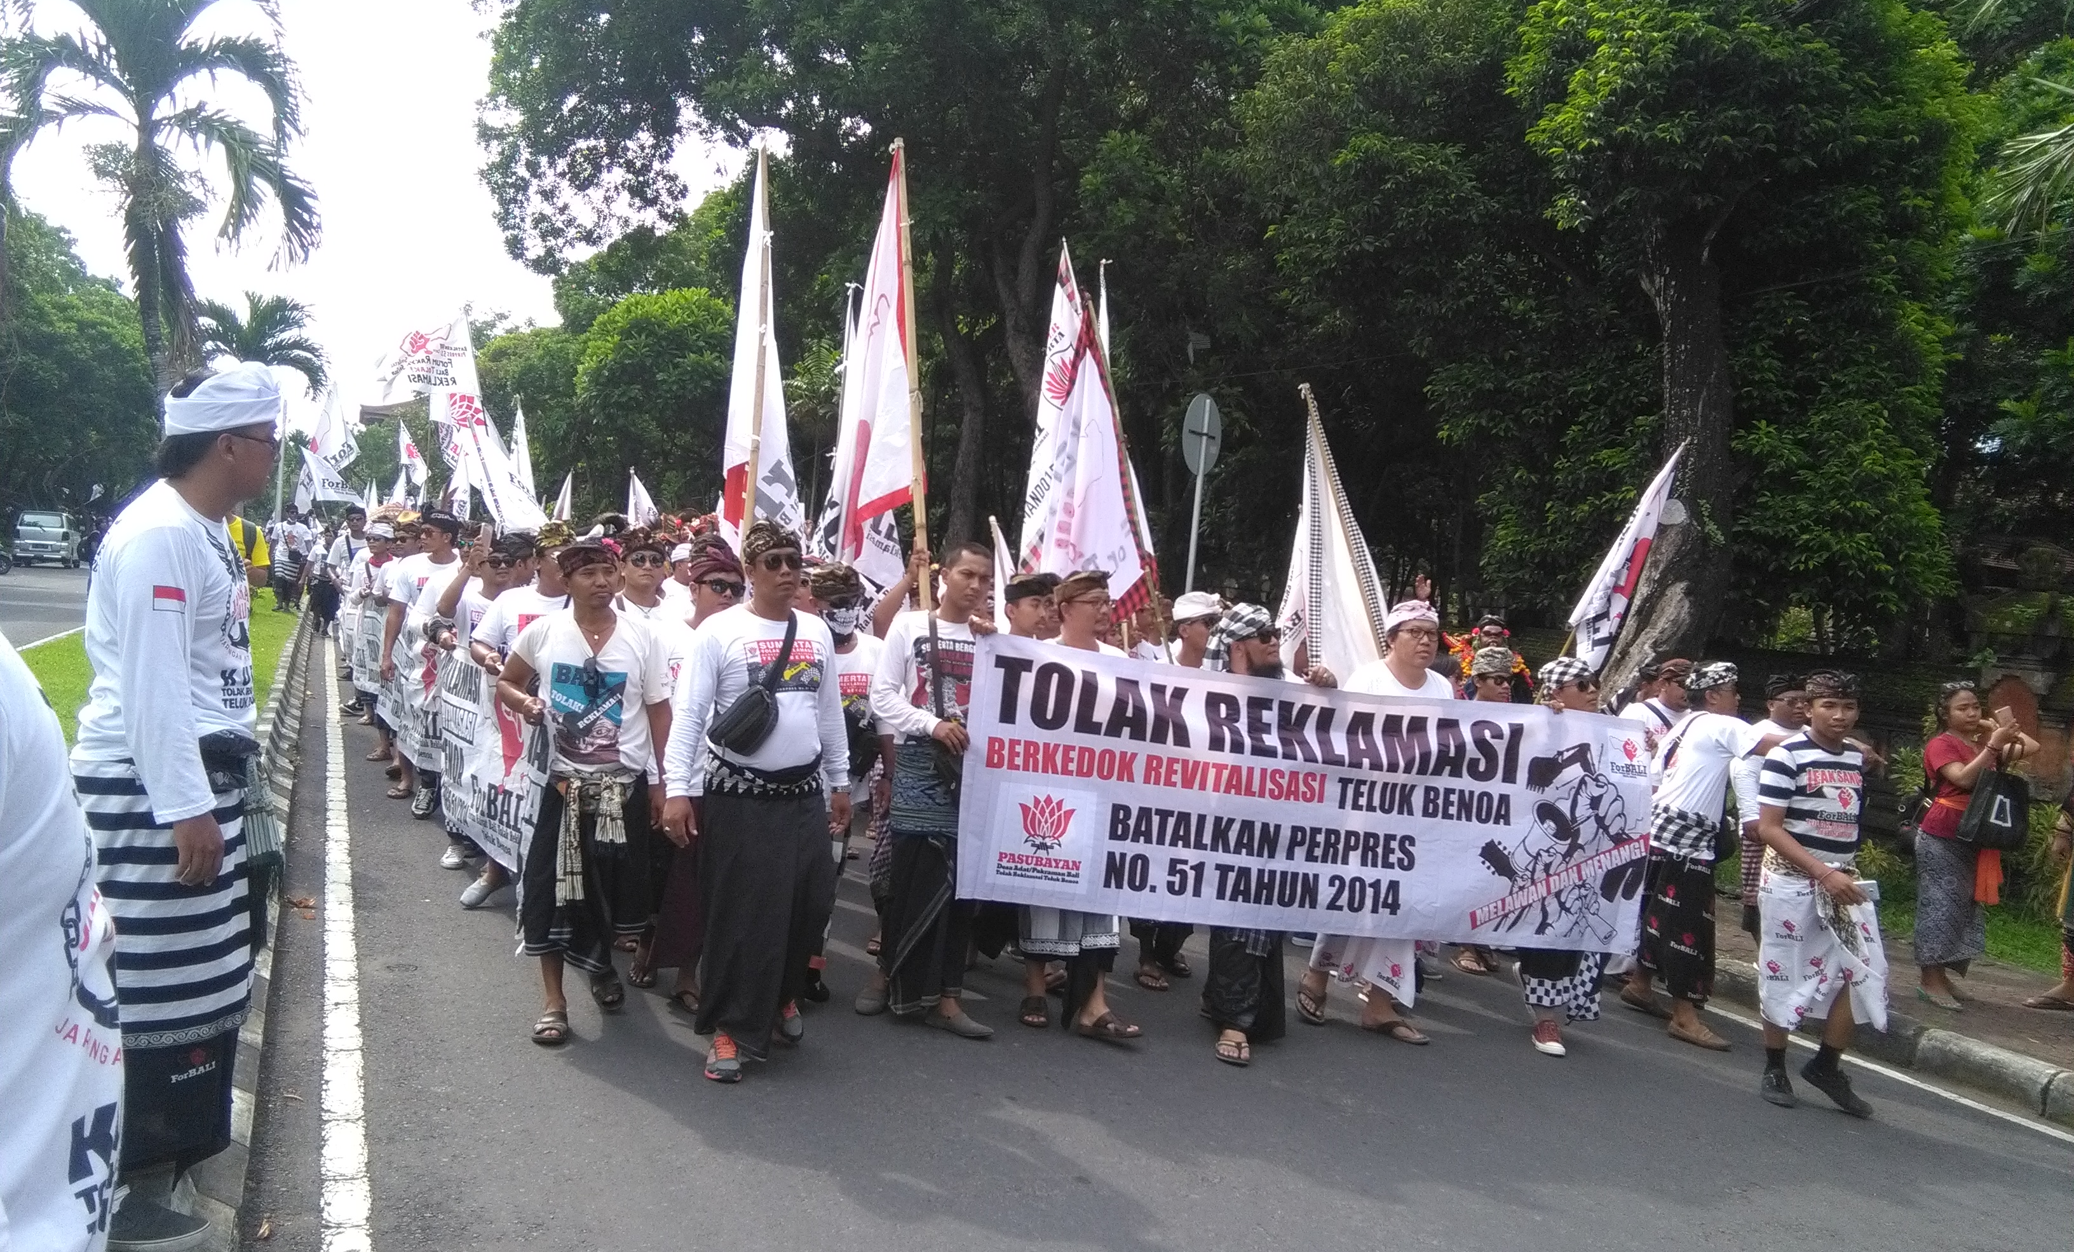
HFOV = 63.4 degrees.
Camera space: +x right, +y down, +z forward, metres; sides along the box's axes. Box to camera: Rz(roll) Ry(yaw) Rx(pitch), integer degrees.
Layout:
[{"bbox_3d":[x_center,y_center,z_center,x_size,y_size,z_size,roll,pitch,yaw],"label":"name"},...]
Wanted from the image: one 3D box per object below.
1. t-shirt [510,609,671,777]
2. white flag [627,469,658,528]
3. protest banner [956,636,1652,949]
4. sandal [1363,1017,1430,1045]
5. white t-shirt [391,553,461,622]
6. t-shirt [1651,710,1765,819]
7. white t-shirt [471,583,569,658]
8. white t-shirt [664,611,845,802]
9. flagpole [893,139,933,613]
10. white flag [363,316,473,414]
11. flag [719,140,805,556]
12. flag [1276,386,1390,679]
[{"bbox_3d":[-1.487,0.219,5.600,0.530,0.570,0.280,5,2,-18],"label":"t-shirt"},{"bbox_3d":[-3.990,-1.207,17.000,0.330,0.750,0.240,4,2,-23],"label":"white flag"},{"bbox_3d":[1.144,0.713,6.698,2.980,1.000,0.140,7,1,-16],"label":"protest banner"},{"bbox_3d":[1.426,1.606,6.650,0.270,0.085,0.100,7,2,31],"label":"sandal"},{"bbox_3d":[-3.572,-0.119,9.850,0.480,0.660,0.290,6,2,-11],"label":"white t-shirt"},{"bbox_3d":[2.988,0.627,7.500,0.360,0.530,0.440,5,2,-12],"label":"t-shirt"},{"bbox_3d":[-2.317,0.139,7.800,0.560,0.660,0.300,5,2,-22],"label":"white t-shirt"},{"bbox_3d":[-0.938,0.251,5.600,0.540,0.620,0.300,4,2,-27],"label":"white t-shirt"},{"bbox_3d":[-0.476,-0.667,6.800,0.050,2.600,0.050,-4,2,0],"label":"flagpole"},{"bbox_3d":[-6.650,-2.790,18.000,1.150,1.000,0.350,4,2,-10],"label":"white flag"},{"bbox_3d":[-1.179,-1.172,7.200,0.350,1.750,0.250,4,2,-15],"label":"flag"},{"bbox_3d":[1.304,-0.390,7.400,0.520,1.330,0.300,6,2,10],"label":"flag"}]

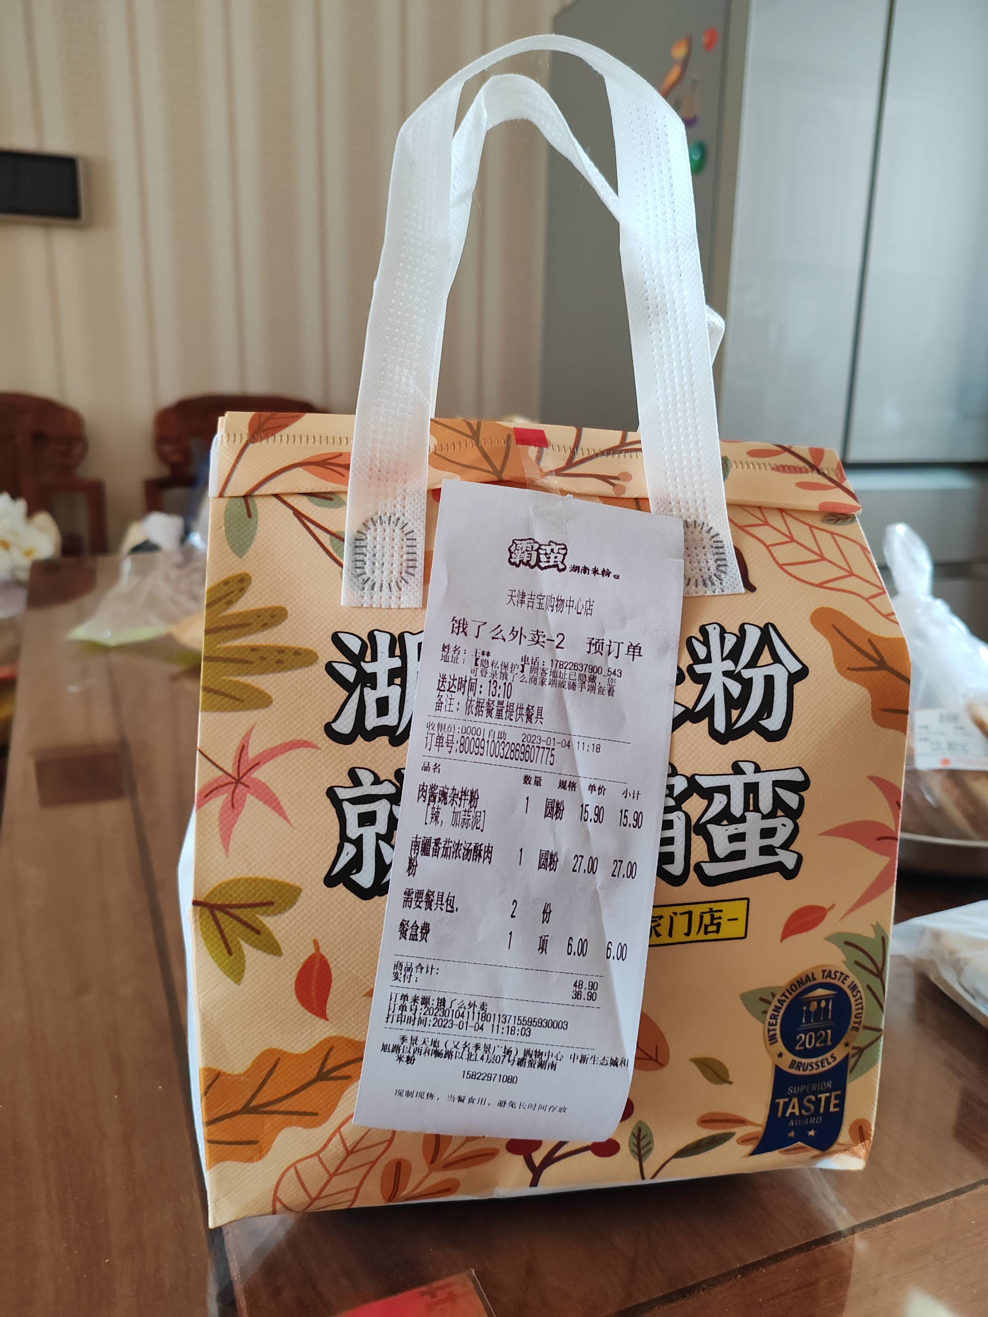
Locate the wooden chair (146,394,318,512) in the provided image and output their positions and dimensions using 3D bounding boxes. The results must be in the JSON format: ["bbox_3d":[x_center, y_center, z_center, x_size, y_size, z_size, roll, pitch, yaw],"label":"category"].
[{"bbox_3d":[-0.464,-0.025,2.079,0.440,0.976,0.470,-4,16,-19],"label":"wooden chair"}]

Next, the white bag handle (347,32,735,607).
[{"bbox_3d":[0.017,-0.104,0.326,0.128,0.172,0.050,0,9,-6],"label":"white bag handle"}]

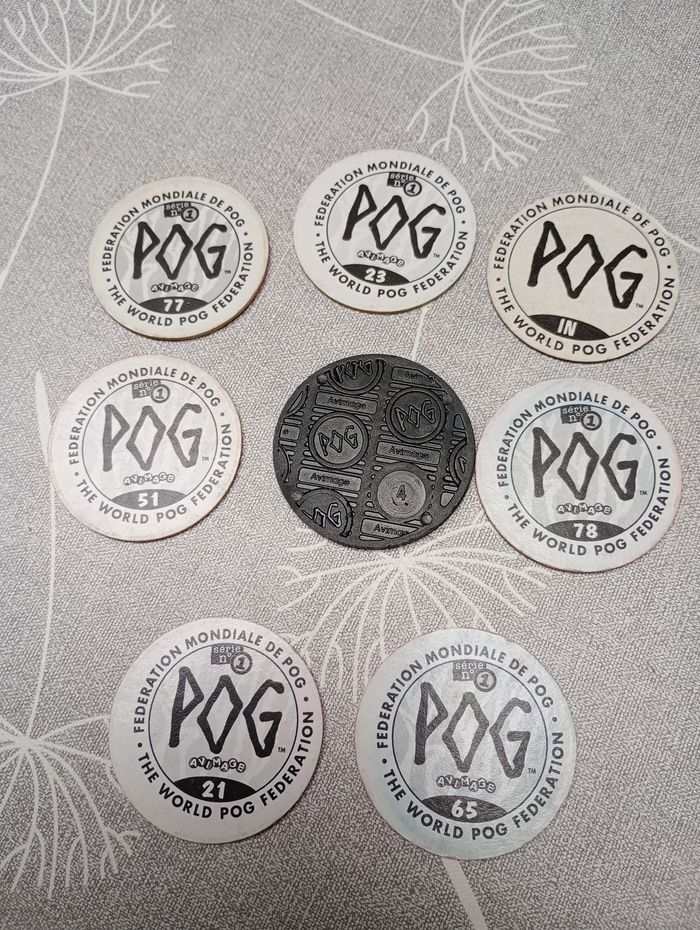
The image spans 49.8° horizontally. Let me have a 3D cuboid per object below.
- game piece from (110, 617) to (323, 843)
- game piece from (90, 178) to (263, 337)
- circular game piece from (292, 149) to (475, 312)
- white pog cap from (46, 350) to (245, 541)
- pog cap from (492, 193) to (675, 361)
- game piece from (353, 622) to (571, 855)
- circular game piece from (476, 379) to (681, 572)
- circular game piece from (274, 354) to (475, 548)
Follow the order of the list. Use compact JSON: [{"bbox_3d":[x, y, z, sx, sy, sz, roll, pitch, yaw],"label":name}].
[{"bbox_3d":[-0.026,0.050,0.145,0.041,0.001,0.041,-1,75,3],"label":"game piece"},{"bbox_3d":[-0.039,-0.048,0.172,0.041,0.001,0.041,-1,75,3],"label":"game piece"},{"bbox_3d":[0.008,-0.053,0.171,0.041,0.001,0.041,-1,75,3],"label":"circular game piece"},{"bbox_3d":[-0.043,-0.004,0.160,0.041,0.001,0.041,-5,75,2],"label":"white pog cap"},{"bbox_3d":[0.051,-0.042,0.166,0.041,0.001,0.041,-1,75,3],"label":"pog cap"},{"bbox_3d":[0.022,0.052,0.142,0.041,0.001,0.041,5,75,4],"label":"game piece"},{"bbox_3d":[0.047,0.002,0.154,0.041,0.001,0.041,-1,75,3],"label":"circular game piece"},{"bbox_3d":[0.005,-0.003,0.157,0.042,0.003,0.042,-1,75,3],"label":"circular game piece"}]

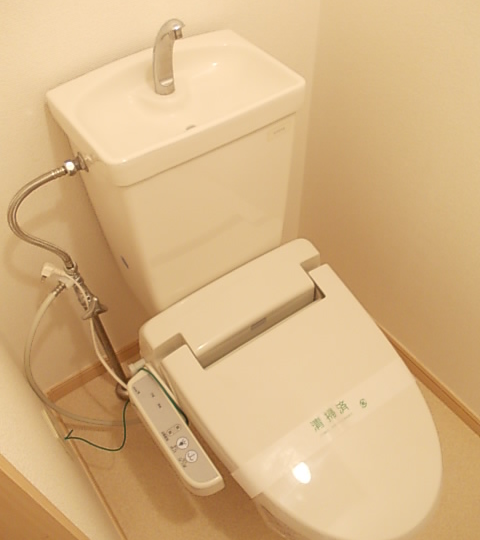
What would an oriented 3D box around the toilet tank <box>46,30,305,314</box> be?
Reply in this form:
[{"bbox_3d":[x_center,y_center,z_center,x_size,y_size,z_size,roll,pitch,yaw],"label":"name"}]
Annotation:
[{"bbox_3d":[-0.098,-0.151,0.955,0.340,0.419,0.237,-29,55,-22],"label":"toilet tank"}]

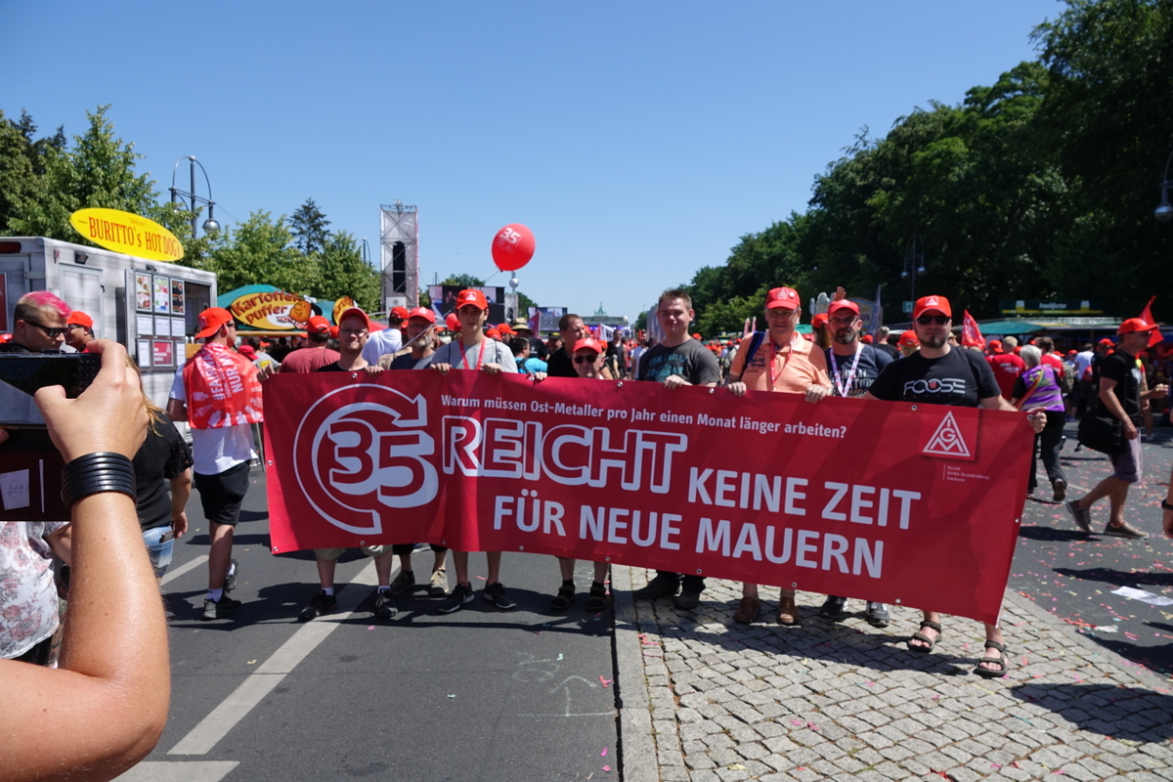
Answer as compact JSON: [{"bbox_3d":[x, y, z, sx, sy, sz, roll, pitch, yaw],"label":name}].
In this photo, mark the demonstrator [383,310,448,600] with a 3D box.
[{"bbox_3d":[-1.102,0.386,5.080,0.520,1.840,0.480,0,3,-3],"label":"demonstrator"}]

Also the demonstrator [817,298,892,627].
[{"bbox_3d":[1.466,0.386,4.303,0.520,1.790,0.400,2,4,16],"label":"demonstrator"}]

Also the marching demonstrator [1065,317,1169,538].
[{"bbox_3d":[4.484,0.307,6.600,0.800,1.820,0.580,3,4,40],"label":"marching demonstrator"}]

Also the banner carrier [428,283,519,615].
[{"bbox_3d":[-0.661,0.330,4.581,0.570,1.870,0.450,0,4,-3],"label":"banner carrier"}]

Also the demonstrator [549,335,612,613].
[{"bbox_3d":[-0.033,0.495,4.840,0.500,1.650,0.480,0,3,3],"label":"demonstrator"}]

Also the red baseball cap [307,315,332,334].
[{"bbox_3d":[-2.127,-0.521,6.220,0.180,0.150,0.260,-2,4,-34],"label":"red baseball cap"}]

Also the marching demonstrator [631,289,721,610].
[{"bbox_3d":[0.518,0.326,4.530,0.560,1.820,0.460,1,4,12],"label":"marching demonstrator"}]

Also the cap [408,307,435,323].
[{"bbox_3d":[-1.018,-0.462,4.831,0.180,0.130,0.260,1,4,6],"label":"cap"}]

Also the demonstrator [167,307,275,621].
[{"bbox_3d":[-2.263,0.406,4.820,0.620,1.830,0.550,2,4,25],"label":"demonstrator"}]

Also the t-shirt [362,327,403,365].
[{"bbox_3d":[-1.815,-0.200,6.800,0.520,0.700,0.360,2,4,30],"label":"t-shirt"}]

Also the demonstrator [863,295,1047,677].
[{"bbox_3d":[1.774,0.412,3.770,0.880,1.740,0.560,1,4,23],"label":"demonstrator"}]

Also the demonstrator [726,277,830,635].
[{"bbox_3d":[1.029,0.347,4.210,0.600,1.830,0.460,2,4,16],"label":"demonstrator"}]

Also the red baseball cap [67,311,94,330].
[{"bbox_3d":[-3.964,-0.551,6.080,0.260,0.130,0.180,-1,4,-28],"label":"red baseball cap"}]

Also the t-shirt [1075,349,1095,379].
[{"bbox_3d":[10.695,-0.577,16.791,0.460,0.640,0.300,2,4,23],"label":"t-shirt"}]

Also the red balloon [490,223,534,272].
[{"bbox_3d":[-0.494,-0.974,5.300,0.300,0.340,0.300,23,3,8],"label":"red balloon"}]

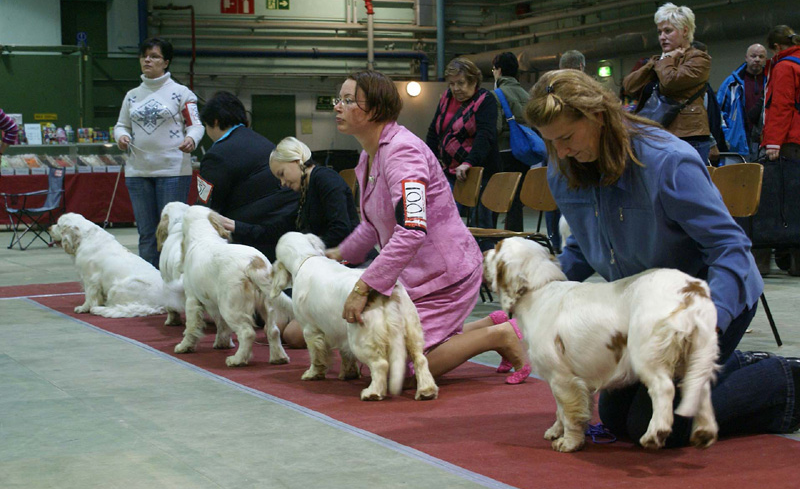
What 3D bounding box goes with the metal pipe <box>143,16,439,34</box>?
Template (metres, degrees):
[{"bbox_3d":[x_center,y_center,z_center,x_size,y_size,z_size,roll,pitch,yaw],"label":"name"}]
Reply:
[{"bbox_3d":[-1.646,-3.696,22.419,5.231,0.100,0.100,-3,4,-27],"label":"metal pipe"}]

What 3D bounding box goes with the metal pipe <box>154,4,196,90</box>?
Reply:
[{"bbox_3d":[-3.697,-3.244,22.038,0.650,1.355,0.090,-2,3,-18],"label":"metal pipe"}]

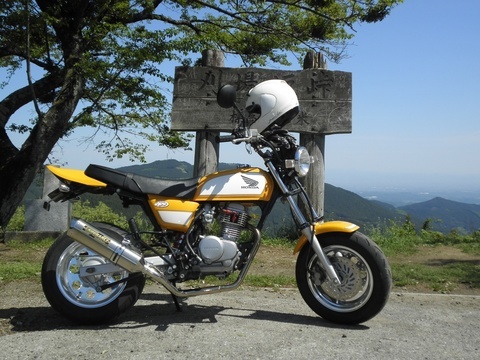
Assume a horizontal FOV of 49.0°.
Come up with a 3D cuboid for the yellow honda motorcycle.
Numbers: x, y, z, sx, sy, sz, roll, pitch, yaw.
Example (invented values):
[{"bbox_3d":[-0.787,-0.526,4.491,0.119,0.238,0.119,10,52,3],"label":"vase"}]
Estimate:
[{"bbox_3d":[-0.081,0.146,2.669,1.700,1.130,0.740,2,2,-8],"label":"yellow honda motorcycle"}]

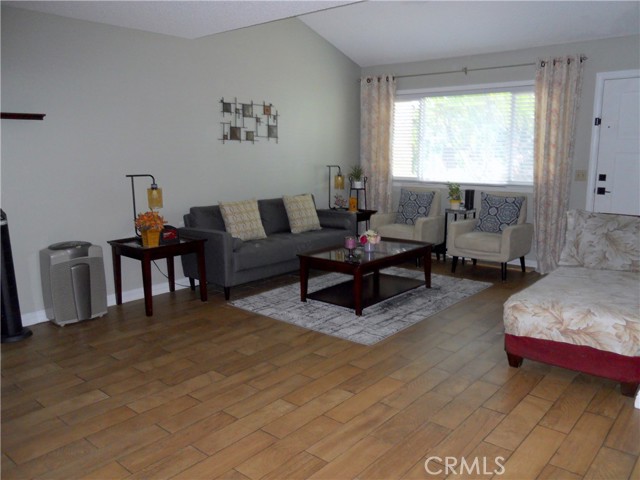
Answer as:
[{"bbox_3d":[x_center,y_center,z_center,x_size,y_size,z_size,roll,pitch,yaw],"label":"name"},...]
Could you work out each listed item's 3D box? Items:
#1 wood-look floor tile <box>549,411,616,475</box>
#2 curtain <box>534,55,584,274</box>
[{"bbox_3d":[1.265,0.965,2.477,0.149,0.010,0.610,8,13,40],"label":"wood-look floor tile"},{"bbox_3d":[2.537,-0.776,5.603,0.480,2.290,0.140,8,13,40],"label":"curtain"}]

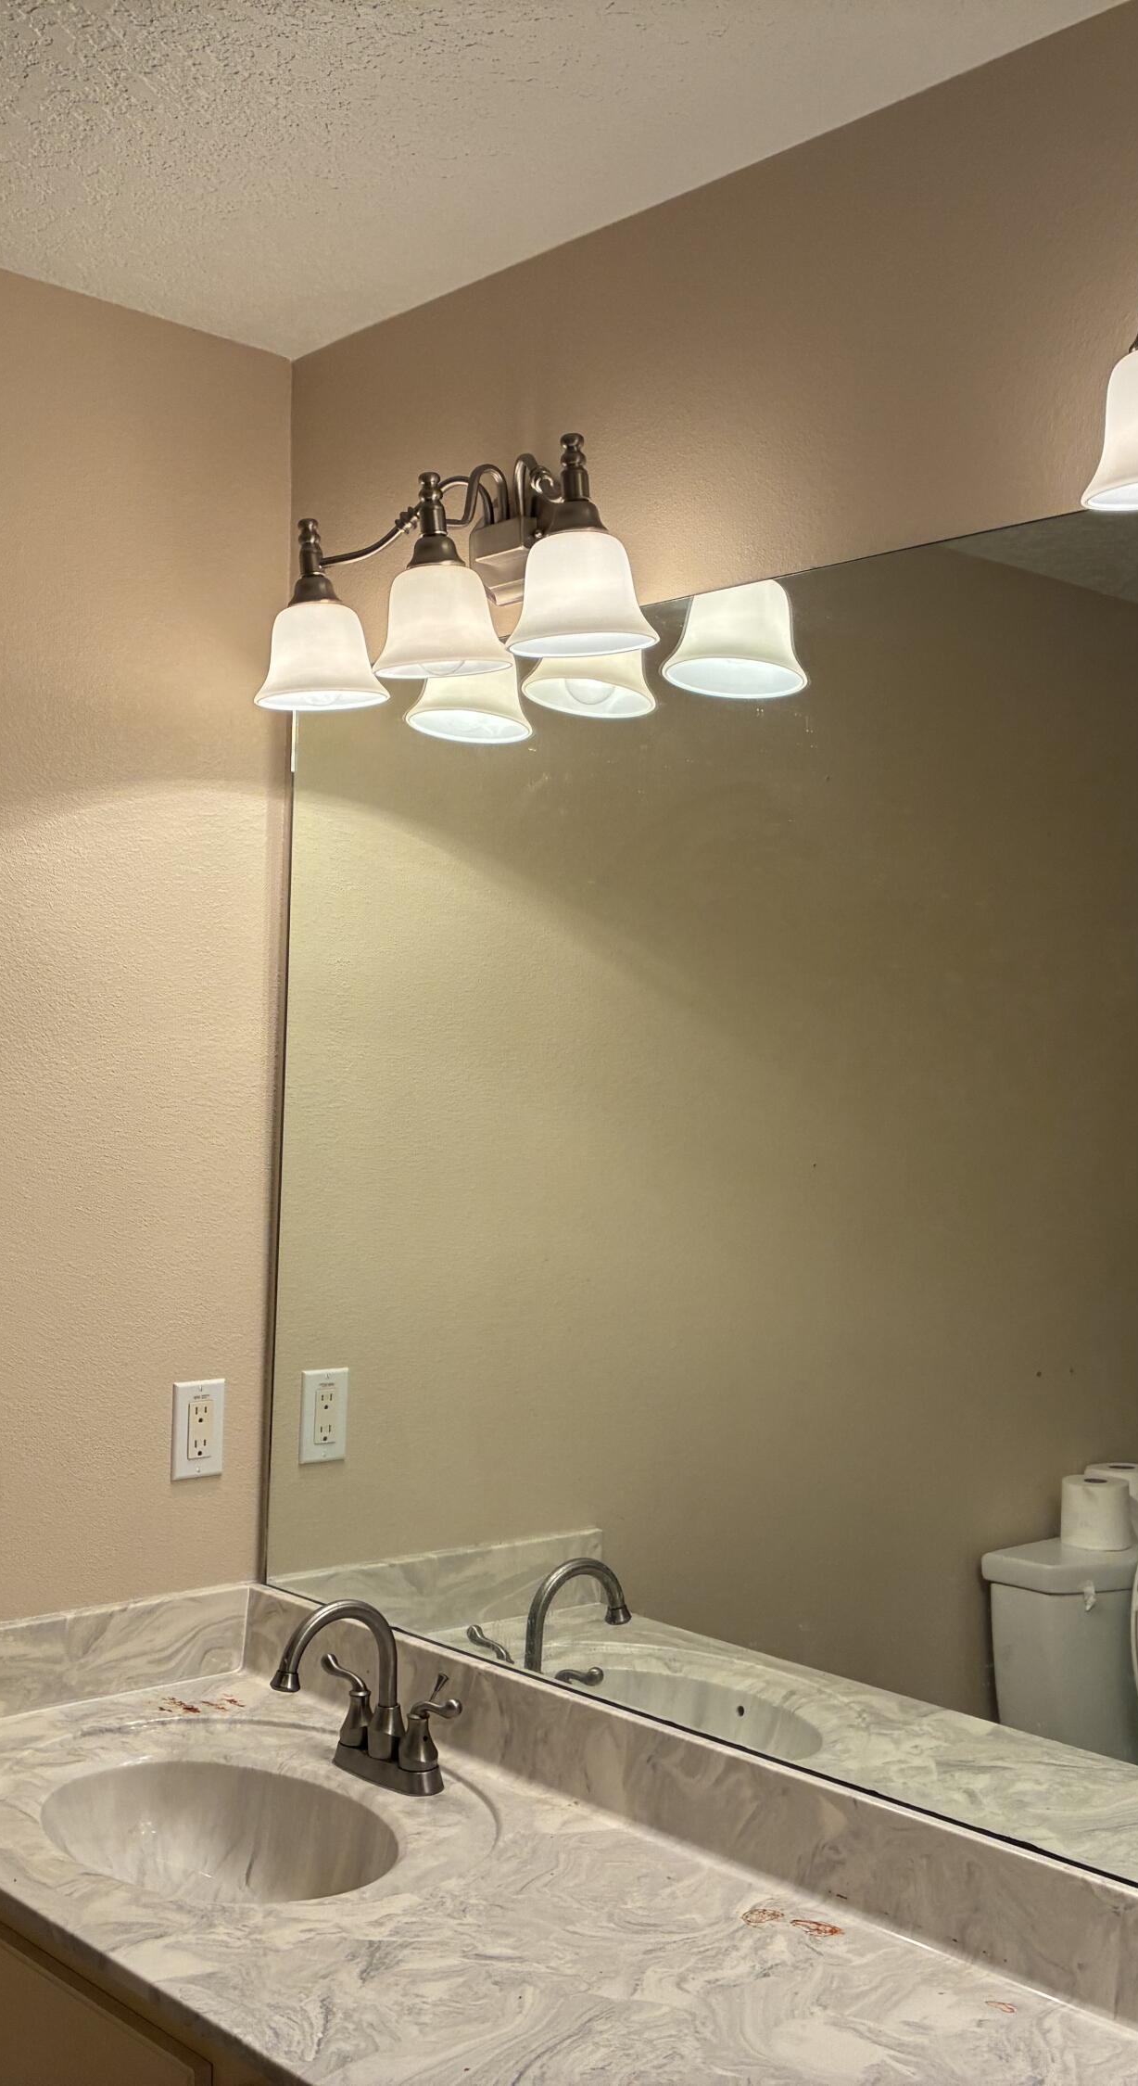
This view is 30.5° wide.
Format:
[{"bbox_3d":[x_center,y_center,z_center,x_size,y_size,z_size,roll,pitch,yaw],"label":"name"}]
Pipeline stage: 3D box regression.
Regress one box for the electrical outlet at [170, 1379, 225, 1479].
[{"bbox_3d":[-0.440,0.460,2.477,0.071,0.115,0.008,3,-2,-42],"label":"electrical outlet"}]

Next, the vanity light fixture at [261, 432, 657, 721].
[{"bbox_3d":[-0.113,-0.490,2.171,0.182,0.240,0.576,3,-2,-42],"label":"vanity light fixture"}]

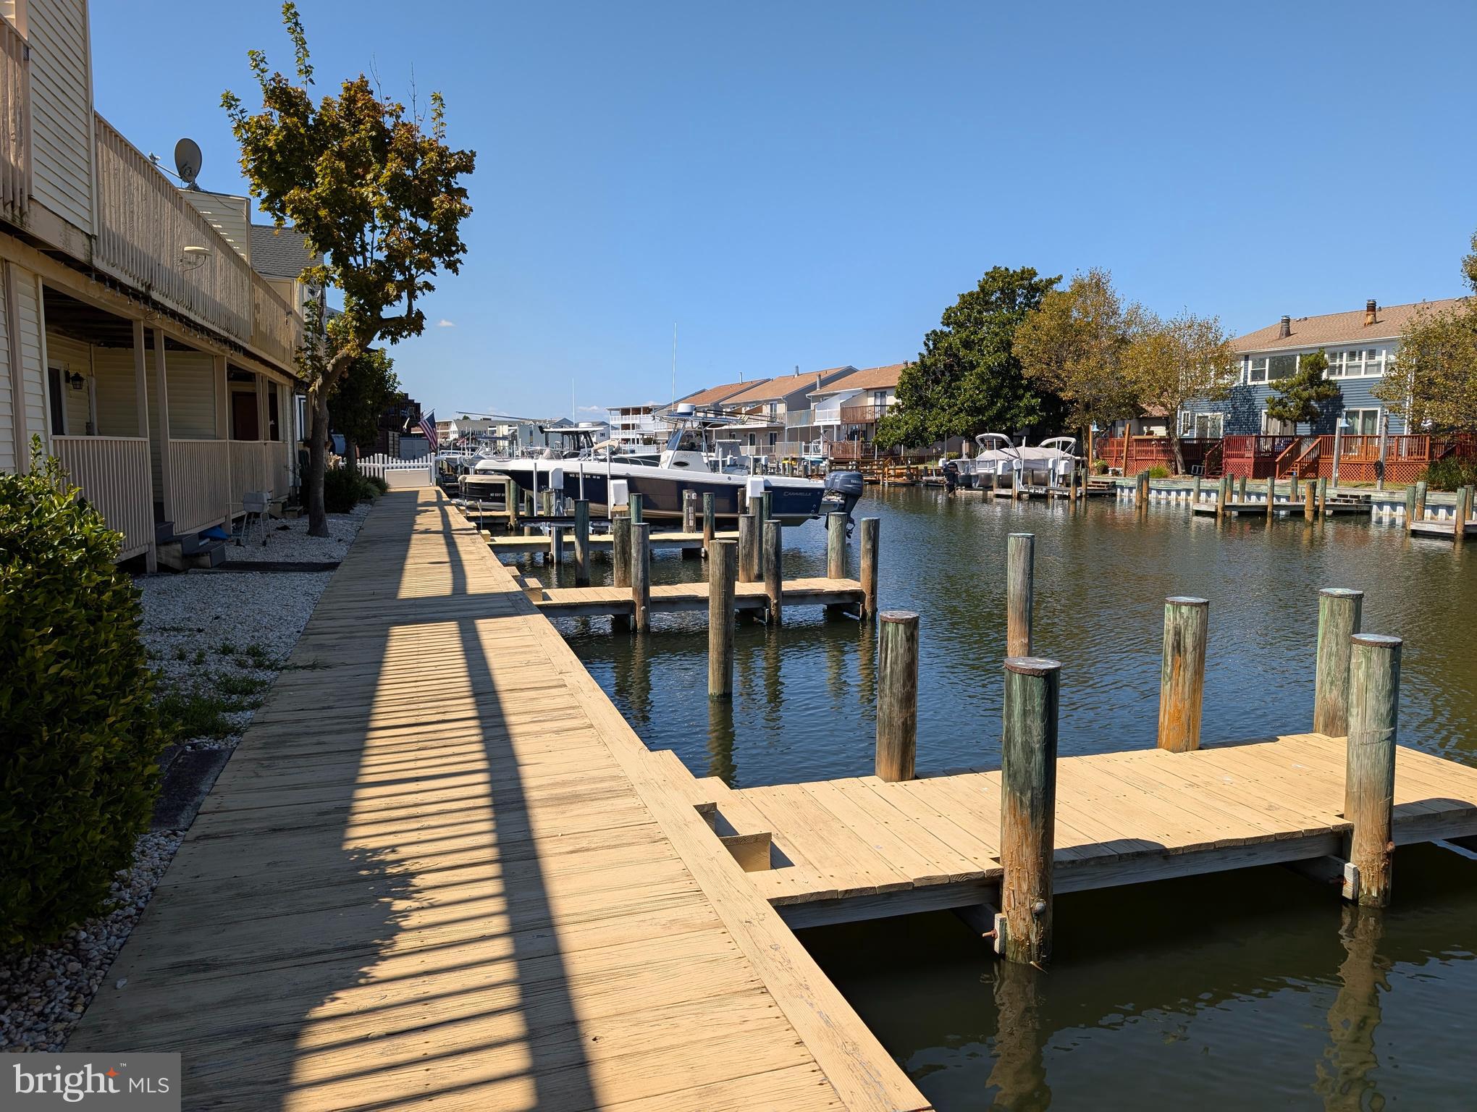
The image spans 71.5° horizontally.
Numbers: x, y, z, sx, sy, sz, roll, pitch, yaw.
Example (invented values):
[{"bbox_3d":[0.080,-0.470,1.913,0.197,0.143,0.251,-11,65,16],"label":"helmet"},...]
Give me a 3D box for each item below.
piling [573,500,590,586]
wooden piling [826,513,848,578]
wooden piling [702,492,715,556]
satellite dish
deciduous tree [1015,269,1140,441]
[{"bbox_3d":[-2.417,-0.196,15.788,0.232,1.299,0.232,-2,6,-17],"label":"piling"},{"bbox_3d":[1.444,0.068,14.984,0.260,1.400,0.260,-2,7,-18],"label":"wooden piling"},{"bbox_3d":[-0.506,-0.523,17.564,0.200,1.088,0.200,-2,7,-18],"label":"wooden piling"},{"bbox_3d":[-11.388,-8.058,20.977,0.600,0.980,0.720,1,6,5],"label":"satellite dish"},{"bbox_3d":[16.915,-9.134,50.367,5.600,9.460,6.000,-2,7,-18],"label":"deciduous tree"}]

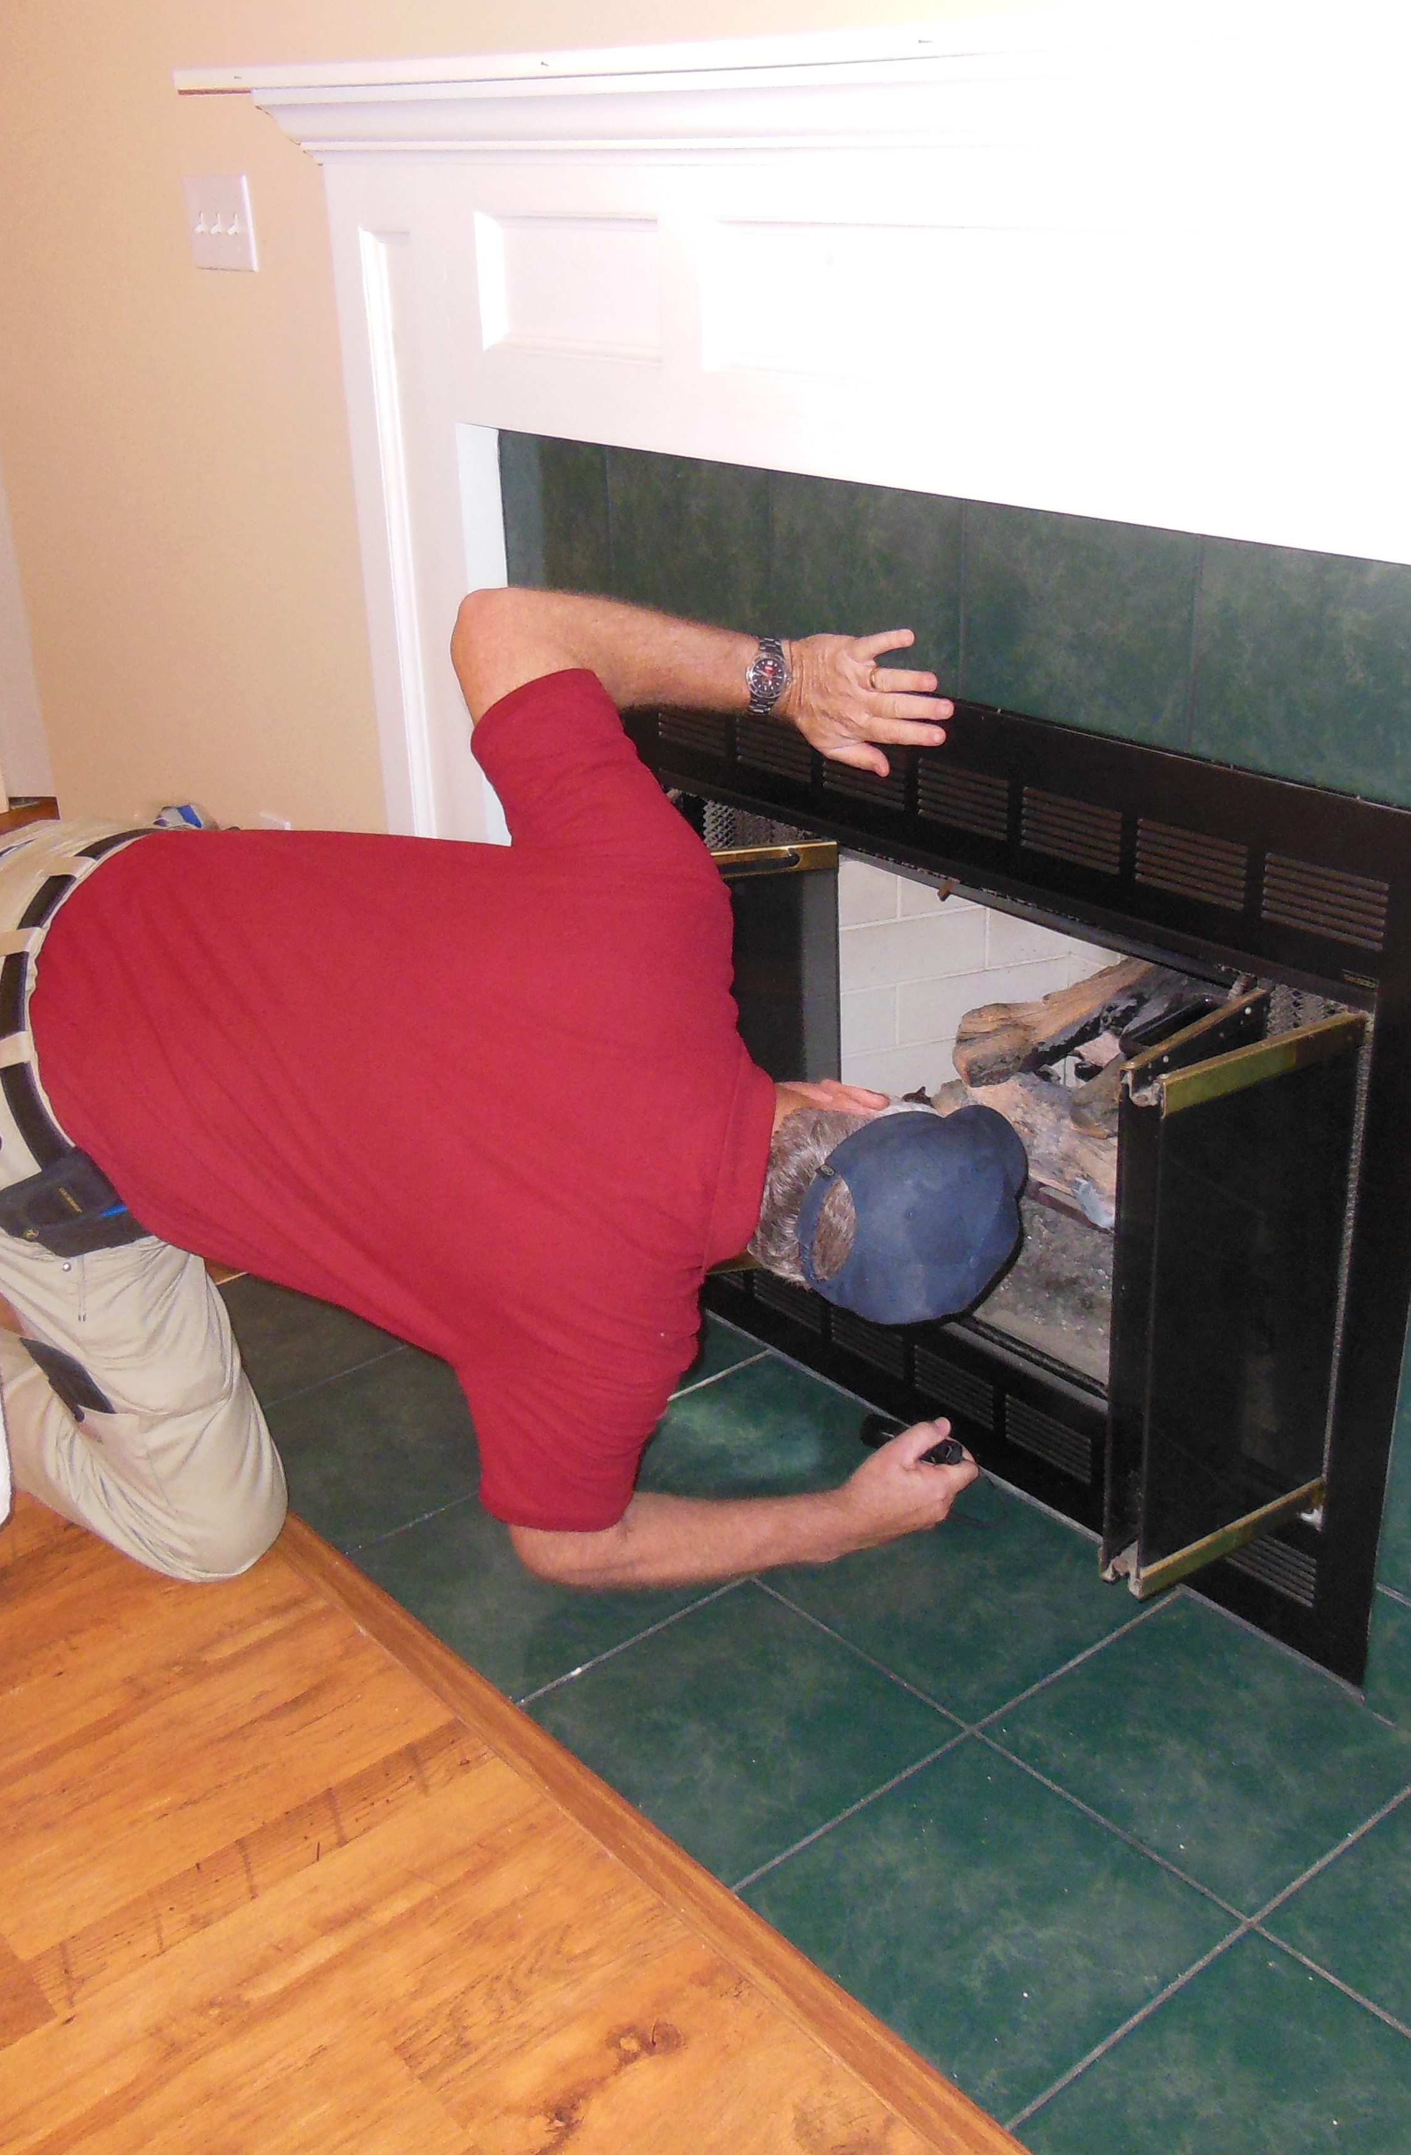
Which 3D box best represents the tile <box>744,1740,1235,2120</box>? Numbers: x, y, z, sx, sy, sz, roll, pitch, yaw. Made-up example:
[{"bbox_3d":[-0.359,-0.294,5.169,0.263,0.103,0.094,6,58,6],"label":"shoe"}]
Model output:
[{"bbox_3d":[0.233,0.689,1.712,0.288,0.010,0.300,-21,30,-34],"label":"tile"}]

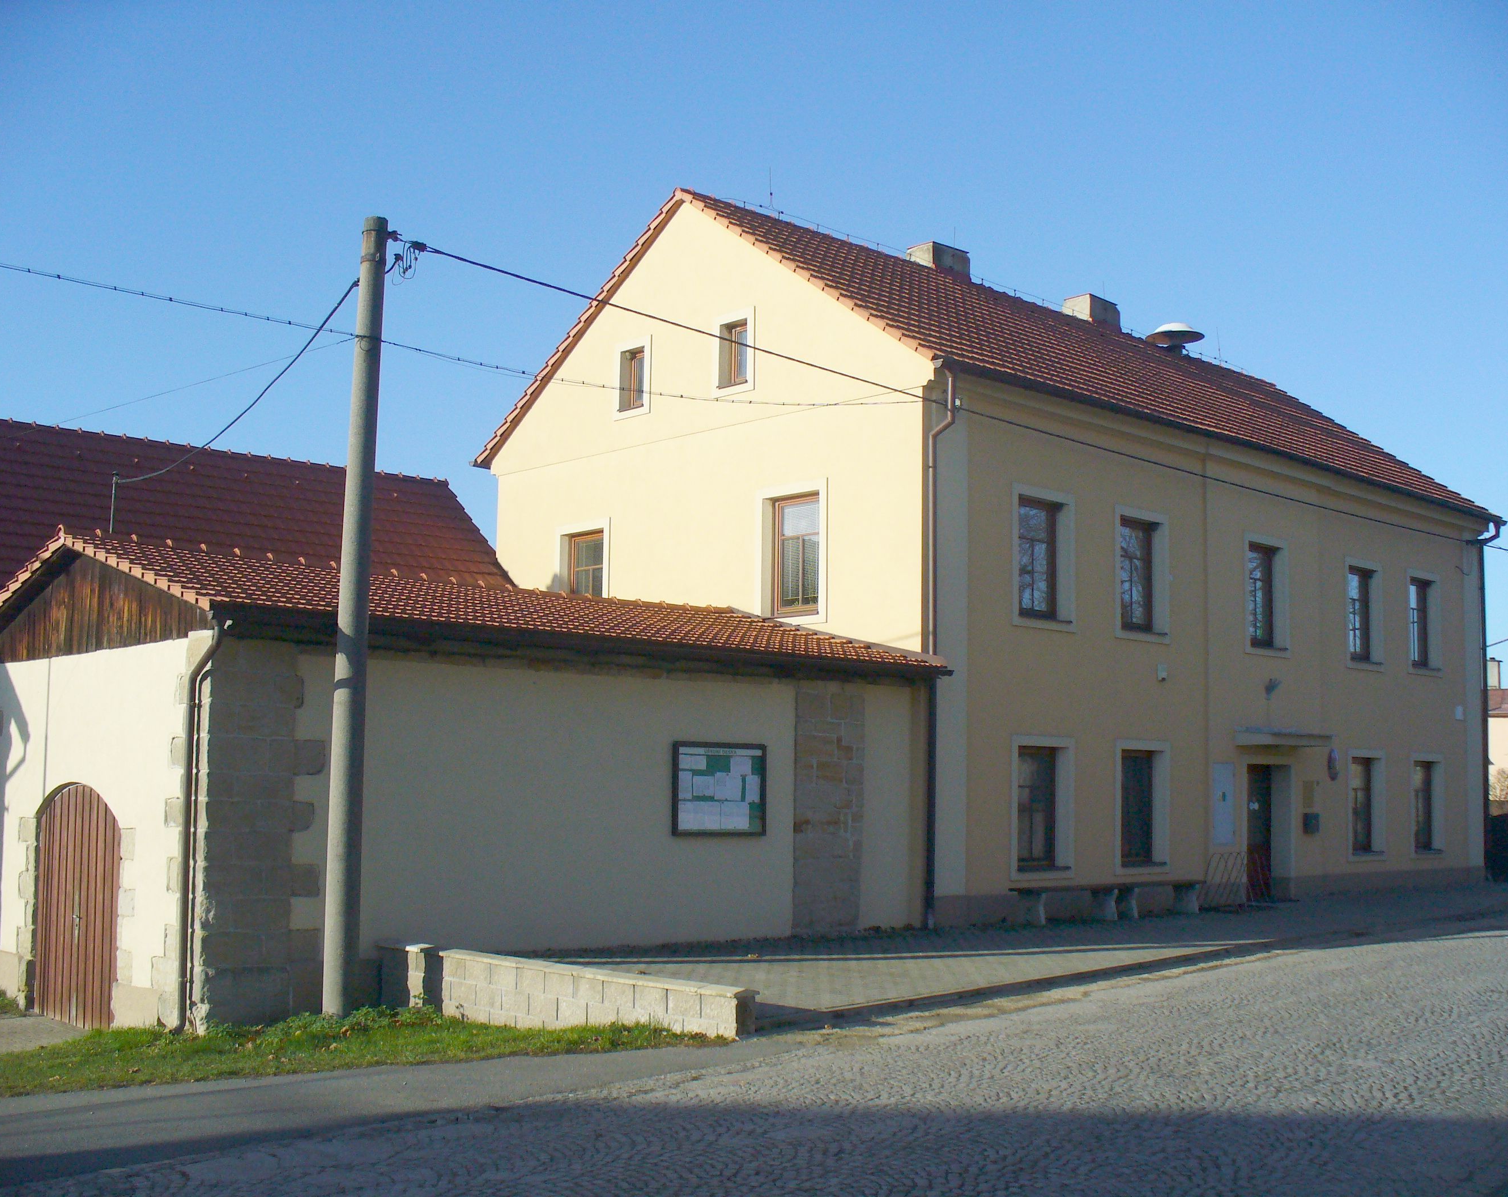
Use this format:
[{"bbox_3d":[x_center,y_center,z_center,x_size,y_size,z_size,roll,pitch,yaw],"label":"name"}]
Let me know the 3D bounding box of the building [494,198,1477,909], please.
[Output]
[{"bbox_3d":[4.843,-0.131,29.873,16.278,10.329,10.149,7,-8,-42],"label":"building"}]

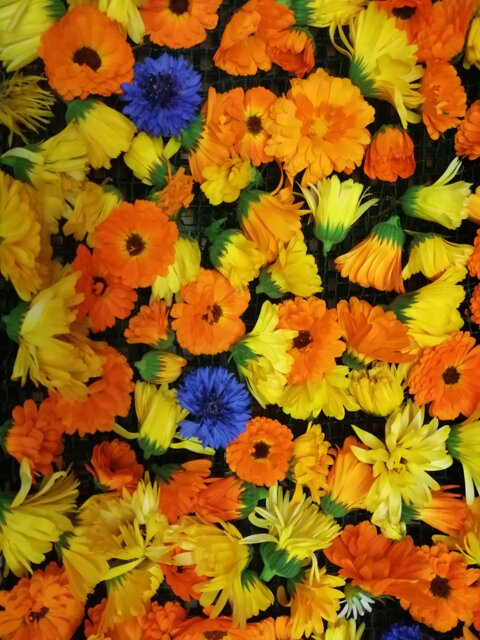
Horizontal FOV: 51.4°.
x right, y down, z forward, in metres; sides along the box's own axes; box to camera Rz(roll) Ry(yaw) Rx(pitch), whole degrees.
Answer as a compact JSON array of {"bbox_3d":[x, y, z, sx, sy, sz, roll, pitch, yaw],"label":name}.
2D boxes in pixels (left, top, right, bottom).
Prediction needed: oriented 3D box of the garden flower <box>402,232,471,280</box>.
[{"bbox_3d":[0.119,-0.039,0.305,0.039,0.029,0.029,-24,99,0],"label":"garden flower"}]

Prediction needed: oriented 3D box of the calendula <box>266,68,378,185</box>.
[{"bbox_3d":[0.050,-0.121,0.313,0.069,0.026,0.070,0,87,0],"label":"calendula"}]

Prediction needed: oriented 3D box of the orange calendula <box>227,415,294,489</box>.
[{"bbox_3d":[0.011,0.078,0.298,0.038,0.021,0.038,0,88,-1],"label":"orange calendula"}]

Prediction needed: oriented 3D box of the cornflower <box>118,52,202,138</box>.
[{"bbox_3d":[-0.050,-0.143,0.317,0.051,0.028,0.051,0,78,5],"label":"cornflower"}]

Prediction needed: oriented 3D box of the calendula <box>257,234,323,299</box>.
[{"bbox_3d":[0.031,-0.033,0.309,0.038,0.037,0.040,-25,86,-3],"label":"calendula"}]

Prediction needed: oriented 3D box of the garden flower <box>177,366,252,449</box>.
[{"bbox_3d":[-0.015,0.052,0.300,0.047,0.026,0.048,0,90,0],"label":"garden flower"}]

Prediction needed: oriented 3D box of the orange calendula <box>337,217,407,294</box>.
[{"bbox_3d":[0.077,-0.038,0.300,0.039,0.032,0.041,19,87,0],"label":"orange calendula"}]

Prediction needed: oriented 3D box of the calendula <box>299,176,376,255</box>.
[{"bbox_3d":[0.058,-0.063,0.300,0.042,0.034,0.043,6,102,0],"label":"calendula"}]

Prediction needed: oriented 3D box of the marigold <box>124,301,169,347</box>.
[{"bbox_3d":[-0.058,0.002,0.308,0.027,0.023,0.025,41,90,-18],"label":"marigold"}]

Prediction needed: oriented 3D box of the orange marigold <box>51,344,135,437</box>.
[{"bbox_3d":[-0.092,0.041,0.306,0.056,0.026,0.056,0,93,-6],"label":"orange marigold"}]

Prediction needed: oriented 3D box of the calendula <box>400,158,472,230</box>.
[{"bbox_3d":[0.115,-0.075,0.300,0.040,0.030,0.039,5,90,6],"label":"calendula"}]

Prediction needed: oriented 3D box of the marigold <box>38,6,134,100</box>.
[{"bbox_3d":[-0.087,-0.152,0.290,0.053,0.025,0.053,0,107,-11],"label":"marigold"}]

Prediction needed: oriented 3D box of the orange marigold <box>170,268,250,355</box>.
[{"bbox_3d":[-0.018,-0.005,0.306,0.049,0.023,0.052,0,90,-3],"label":"orange marigold"}]

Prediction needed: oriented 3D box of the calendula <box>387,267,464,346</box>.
[{"bbox_3d":[0.114,-0.008,0.307,0.047,0.041,0.043,15,86,-9],"label":"calendula"}]

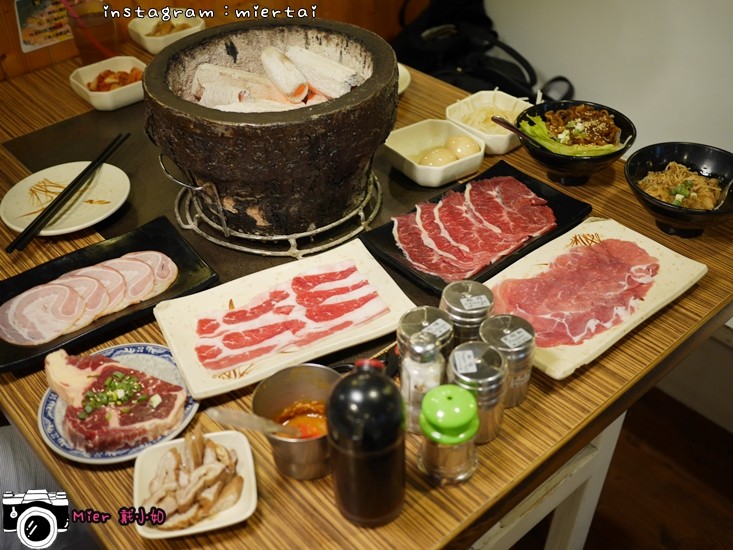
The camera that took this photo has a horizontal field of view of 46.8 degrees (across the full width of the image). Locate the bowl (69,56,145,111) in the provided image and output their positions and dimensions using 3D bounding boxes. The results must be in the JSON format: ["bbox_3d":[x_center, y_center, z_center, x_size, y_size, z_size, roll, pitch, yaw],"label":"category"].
[{"bbox_3d":[-0.394,-0.300,1.331,0.110,0.036,0.110,-30,46,-31],"label":"bowl"}]

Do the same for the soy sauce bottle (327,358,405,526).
[{"bbox_3d":[0.000,0.130,0.672,0.060,0.153,0.060,-2,39,0],"label":"soy sauce bottle"}]

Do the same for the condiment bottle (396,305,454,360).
[{"bbox_3d":[0.055,0.076,0.796,0.050,0.079,0.050,-2,39,0],"label":"condiment bottle"}]

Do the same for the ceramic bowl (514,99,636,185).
[{"bbox_3d":[0.266,-0.160,1.095,0.147,0.068,0.147,-1,38,1],"label":"ceramic bowl"}]

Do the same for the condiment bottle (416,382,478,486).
[{"bbox_3d":[0.070,0.134,0.723,0.052,0.081,0.052,-2,39,0],"label":"condiment bottle"}]

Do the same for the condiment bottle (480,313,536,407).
[{"bbox_3d":[0.128,0.080,0.788,0.050,0.079,0.050,-2,39,0],"label":"condiment bottle"}]

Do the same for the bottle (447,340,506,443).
[{"bbox_3d":[0.097,0.105,0.754,0.049,0.080,0.049,-2,38,0],"label":"bottle"}]

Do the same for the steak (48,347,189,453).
[{"bbox_3d":[-0.238,0.119,0.784,0.151,0.025,0.092,7,40,10],"label":"steak"}]

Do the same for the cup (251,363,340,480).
[{"bbox_3d":[-0.052,0.134,0.733,0.086,0.070,0.086,-2,38,0],"label":"cup"}]

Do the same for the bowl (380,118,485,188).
[{"bbox_3d":[0.091,-0.161,1.131,0.110,0.036,0.110,-24,43,-26],"label":"bowl"}]

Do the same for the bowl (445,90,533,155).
[{"bbox_3d":[0.178,-0.212,1.192,0.110,0.036,0.110,-30,46,-31],"label":"bowl"}]

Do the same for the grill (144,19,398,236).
[{"bbox_3d":[-0.107,-0.173,1.035,0.292,0.178,0.292,-2,38,0],"label":"grill"}]

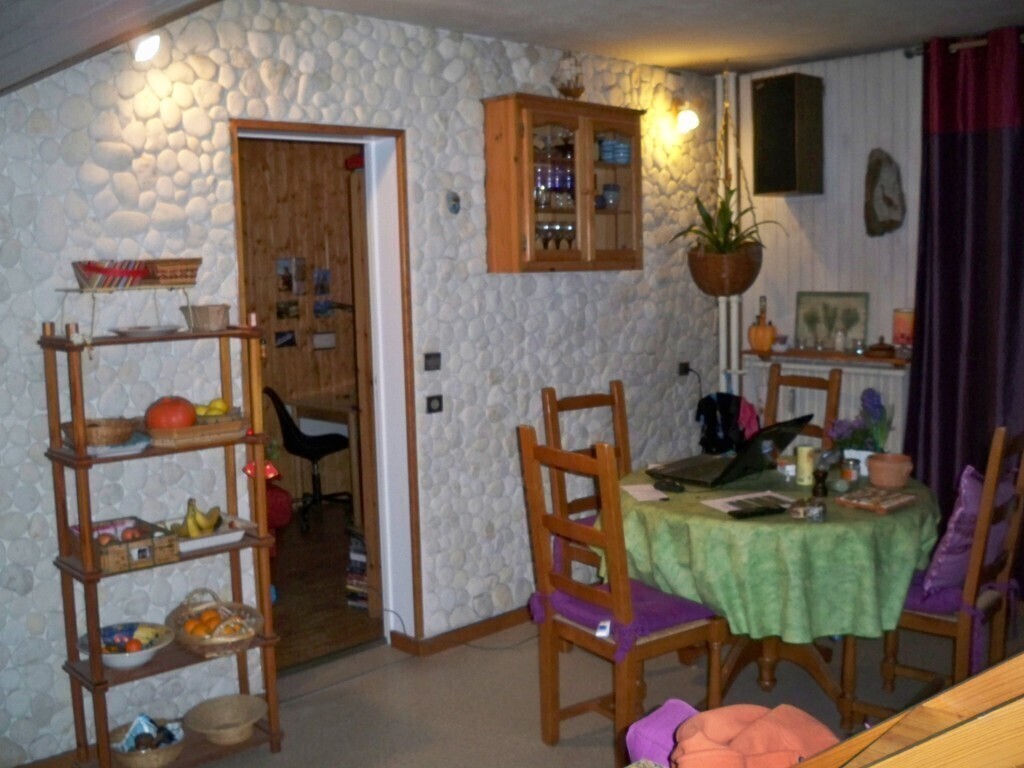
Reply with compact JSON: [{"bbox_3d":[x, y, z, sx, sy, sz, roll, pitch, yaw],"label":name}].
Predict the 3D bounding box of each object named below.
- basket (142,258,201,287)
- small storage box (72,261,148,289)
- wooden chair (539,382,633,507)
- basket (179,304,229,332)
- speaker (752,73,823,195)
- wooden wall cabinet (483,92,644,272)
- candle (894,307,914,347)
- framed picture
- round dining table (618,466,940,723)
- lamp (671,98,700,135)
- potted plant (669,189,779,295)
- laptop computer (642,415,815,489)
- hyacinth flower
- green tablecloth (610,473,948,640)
[{"bbox_3d":[-1.014,-0.328,3.083,0.145,0.078,0.130,-7,9,-41],"label":"basket"},{"bbox_3d":[-1.152,-0.311,2.961,0.165,0.085,0.145,-7,9,-41],"label":"small storage box"},{"bbox_3d":[0.428,0.525,4.001,0.440,1.020,0.460,-6,8,-36],"label":"wooden chair"},{"bbox_3d":[-0.988,-0.209,3.296,0.135,0.085,0.110,-7,8,-41],"label":"basket"},{"bbox_3d":[1.264,-1.130,4.734,0.225,0.510,0.232,-7,8,-41],"label":"speaker"},{"bbox_3d":[0.233,-0.792,4.217,0.720,0.660,0.210,-7,9,-41],"label":"wooden wall cabinet"},{"bbox_3d":[1.649,-0.238,4.356,0.095,0.155,0.095,-7,9,-41],"label":"candle"},{"bbox_3d":[1.462,-0.294,4.745,0.025,0.250,0.365,0,4,-41],"label":"framed picture"},{"bbox_3d":[0.916,0.738,3.699,1.090,0.750,1.090,-1,6,0],"label":"round dining table"},{"bbox_3d":[0.797,-1.227,4.732,0.100,0.150,0.125,-7,9,-41],"label":"lamp"},{"bbox_3d":[0.997,-0.665,4.800,0.460,0.500,0.480,-1,6,0],"label":"potted plant"},{"bbox_3d":[0.804,0.235,3.837,0.455,0.225,0.405,4,9,42],"label":"laptop computer"},{"bbox_3d":[1.165,0.119,3.470,0.205,0.210,0.160,1,7,19],"label":"hyacinth flower"},{"bbox_3d":[0.911,0.545,3.677,1.140,0.360,1.140,-1,6,0],"label":"green tablecloth"}]

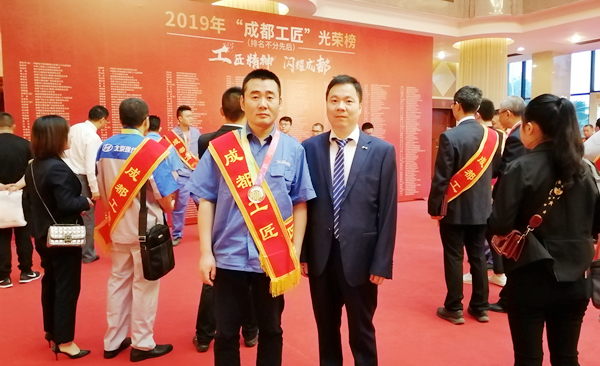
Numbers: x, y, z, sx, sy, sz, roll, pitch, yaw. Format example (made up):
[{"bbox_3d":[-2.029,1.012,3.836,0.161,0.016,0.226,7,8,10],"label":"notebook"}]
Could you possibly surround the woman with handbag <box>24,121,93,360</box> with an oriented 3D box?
[{"bbox_3d":[-1.527,0.349,2.883,0.380,1.540,0.430,-4,7,-32],"label":"woman with handbag"}]

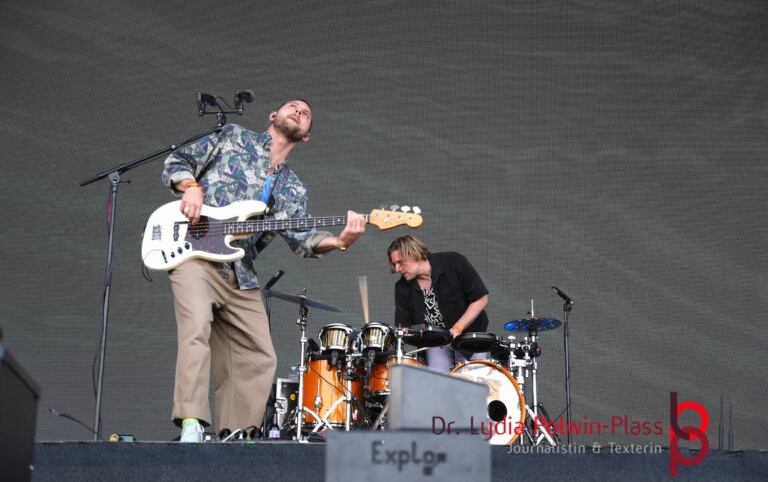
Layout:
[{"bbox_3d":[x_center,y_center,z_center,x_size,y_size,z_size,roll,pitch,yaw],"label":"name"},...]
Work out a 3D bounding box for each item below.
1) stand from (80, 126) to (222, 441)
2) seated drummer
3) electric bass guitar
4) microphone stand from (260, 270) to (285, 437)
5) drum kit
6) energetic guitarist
[{"bbox_3d":[-0.936,0.154,7.100,0.660,1.380,0.360,2,-8,-10],"label":"stand"},{"bbox_3d":[0.341,0.690,10.547,0.640,1.340,0.780,-1,-9,12],"label":"seated drummer"},{"bbox_3d":[-0.425,-0.055,7.230,1.175,0.345,0.075,-4,-37,3],"label":"electric bass guitar"},{"bbox_3d":[-0.643,0.718,10.031,0.260,1.120,0.240,1,-8,-6],"label":"microphone stand"},{"bbox_3d":[0.190,0.830,10.271,1.750,0.980,1.150,3,-9,-19],"label":"drum kit"},{"bbox_3d":[-0.503,0.113,7.413,0.880,1.560,0.720,2,-9,-13],"label":"energetic guitarist"}]

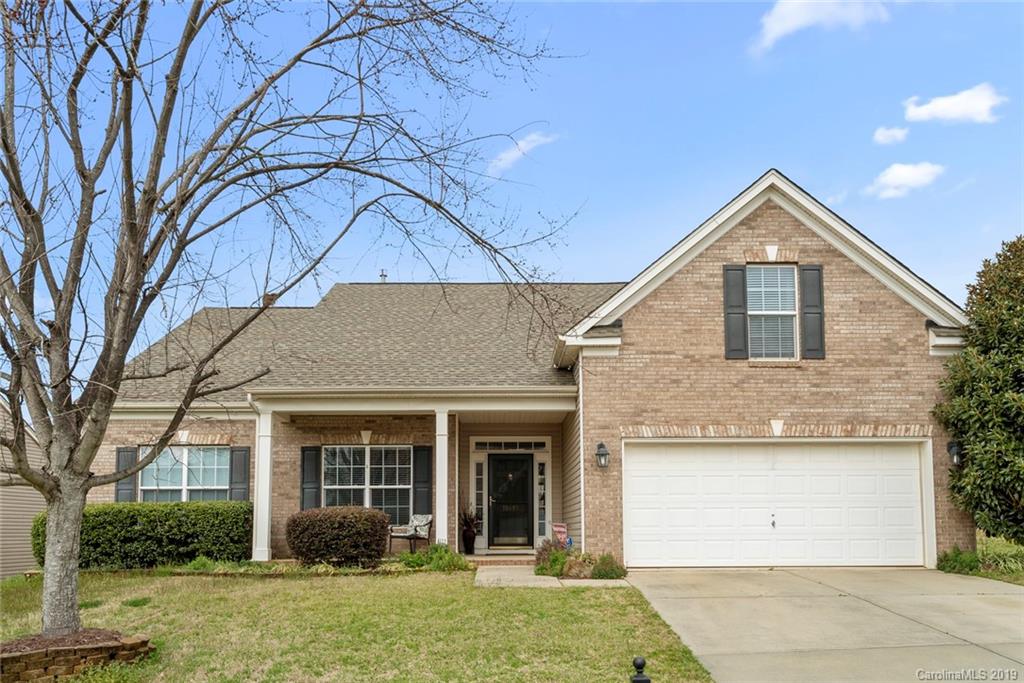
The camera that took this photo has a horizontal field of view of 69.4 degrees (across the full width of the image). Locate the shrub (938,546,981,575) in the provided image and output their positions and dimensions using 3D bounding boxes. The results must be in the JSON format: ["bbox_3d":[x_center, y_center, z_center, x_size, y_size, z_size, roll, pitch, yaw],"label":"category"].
[{"bbox_3d":[7.025,3.452,11.650,0.600,0.400,0.540,0,-10,0],"label":"shrub"}]

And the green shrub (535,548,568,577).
[{"bbox_3d":[0.613,3.424,11.450,0.500,0.400,0.490,0,-10,0],"label":"green shrub"}]

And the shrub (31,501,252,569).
[{"bbox_3d":[-6.654,3.493,13.450,3.600,1.180,0.950,0,-10,0],"label":"shrub"}]

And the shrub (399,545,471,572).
[{"bbox_3d":[-1.238,3.566,12.150,1.160,0.420,0.650,0,-10,0],"label":"shrub"}]

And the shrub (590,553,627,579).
[{"bbox_3d":[1.475,3.425,11.300,0.520,0.370,0.500,0,-10,0],"label":"shrub"}]

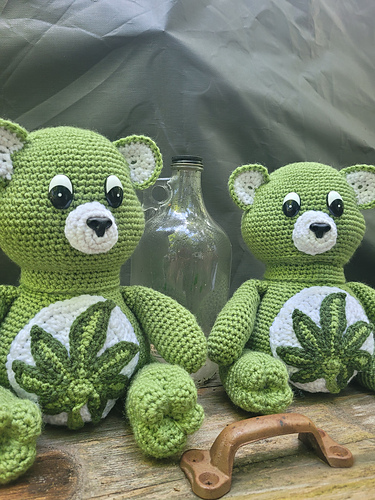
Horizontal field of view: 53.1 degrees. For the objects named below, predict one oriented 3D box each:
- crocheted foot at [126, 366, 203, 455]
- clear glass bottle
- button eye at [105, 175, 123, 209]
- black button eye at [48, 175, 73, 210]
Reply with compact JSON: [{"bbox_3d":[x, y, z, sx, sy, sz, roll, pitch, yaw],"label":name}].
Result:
[{"bbox_3d":[-0.018,0.133,0.312,0.061,0.069,0.072,1,6,-25],"label":"crocheted foot"},{"bbox_3d":[-0.008,0.020,0.475,0.125,0.268,0.125,3,5,0],"label":"clear glass bottle"},{"bbox_3d":[-0.061,-0.049,0.312,0.019,0.027,0.008,-1,2,-42],"label":"button eye"},{"bbox_3d":[-0.100,-0.046,0.297,0.019,0.027,0.008,2,0,-15],"label":"black button eye"}]

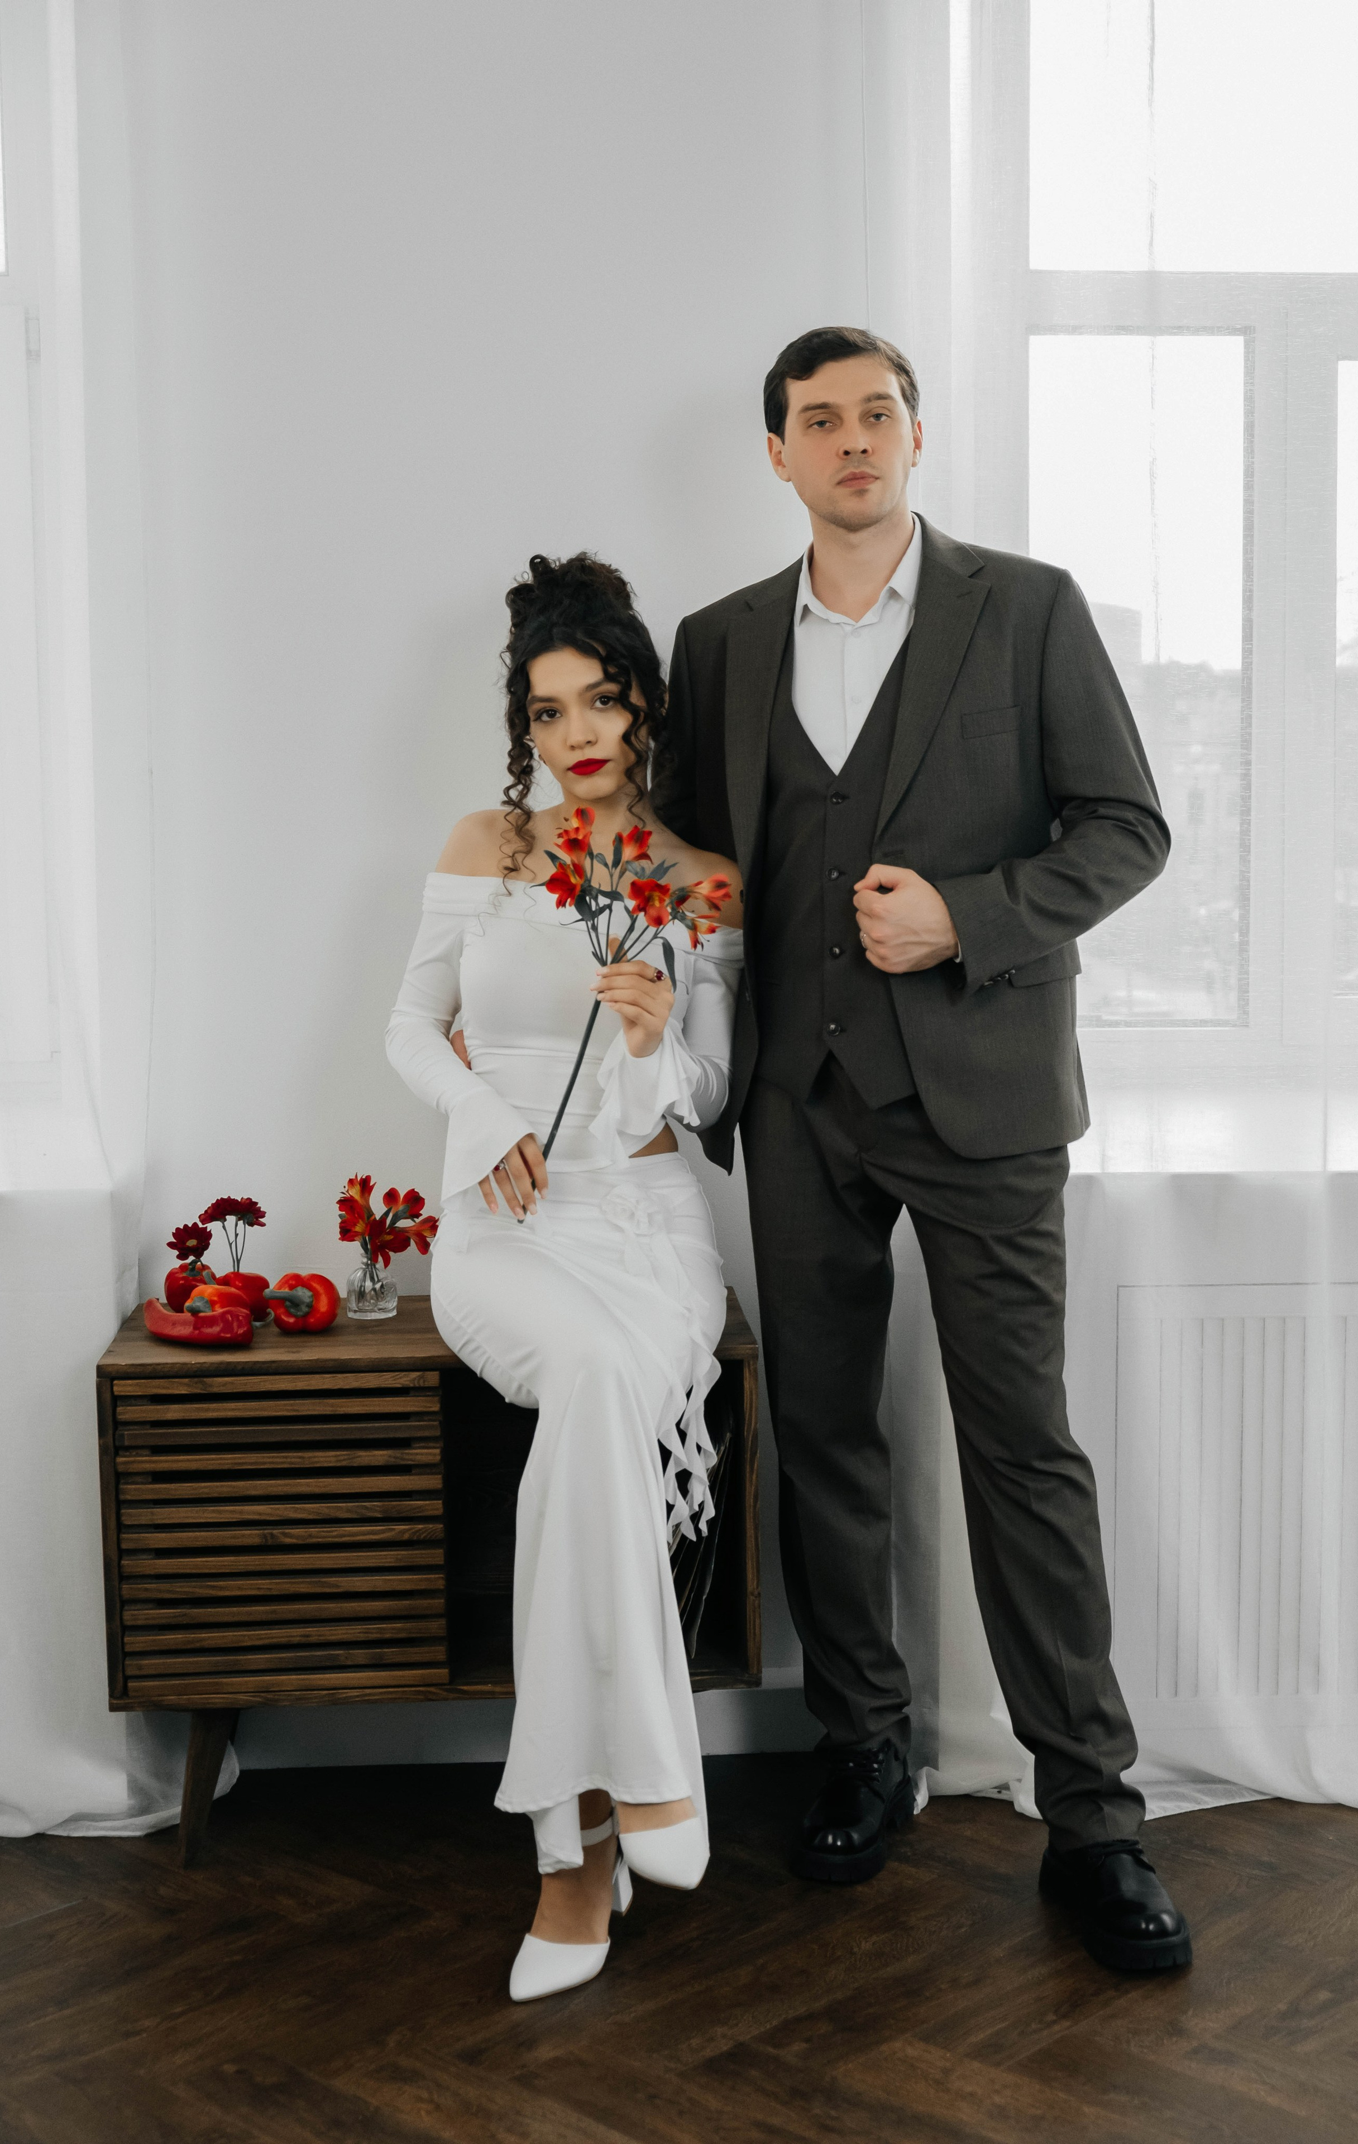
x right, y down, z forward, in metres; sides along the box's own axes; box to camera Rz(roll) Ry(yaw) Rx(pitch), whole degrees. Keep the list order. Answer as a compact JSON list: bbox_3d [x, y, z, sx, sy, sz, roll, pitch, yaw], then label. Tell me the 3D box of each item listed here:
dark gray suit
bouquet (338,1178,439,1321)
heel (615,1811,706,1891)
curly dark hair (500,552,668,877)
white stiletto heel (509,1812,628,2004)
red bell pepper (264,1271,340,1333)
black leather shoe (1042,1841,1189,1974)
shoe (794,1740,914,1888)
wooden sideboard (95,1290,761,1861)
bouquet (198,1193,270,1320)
[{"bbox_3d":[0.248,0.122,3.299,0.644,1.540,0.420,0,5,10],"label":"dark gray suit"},{"bbox_3d":[-0.378,0.223,3.637,0.130,0.180,0.110,-1,5,-4],"label":"bouquet"},{"bbox_3d":[-0.027,0.765,3.038,0.085,0.135,0.240,-3,23,-24],"label":"heel"},{"bbox_3d":[-0.113,-0.423,3.308,0.200,0.380,0.230,-2,5,-14],"label":"curly dark hair"},{"bbox_3d":[-0.119,0.910,3.097,0.085,0.140,0.250,1,5,21],"label":"white stiletto heel"},{"bbox_3d":[-0.473,0.284,3.554,0.080,0.072,0.085,0,5,8],"label":"red bell pepper"},{"bbox_3d":[0.497,0.906,3.195,0.112,0.120,0.300,-2,5,-13],"label":"black leather shoe"},{"bbox_3d":[0.230,0.887,3.459,0.112,0.120,0.300,1,5,18],"label":"shoe"},{"bbox_3d":[-0.307,0.631,3.569,0.783,0.625,0.430,-1,5,-4],"label":"wooden sideboard"},{"bbox_3d":[-0.577,0.236,3.650,0.090,0.157,0.085,-1,5,-4],"label":"bouquet"}]

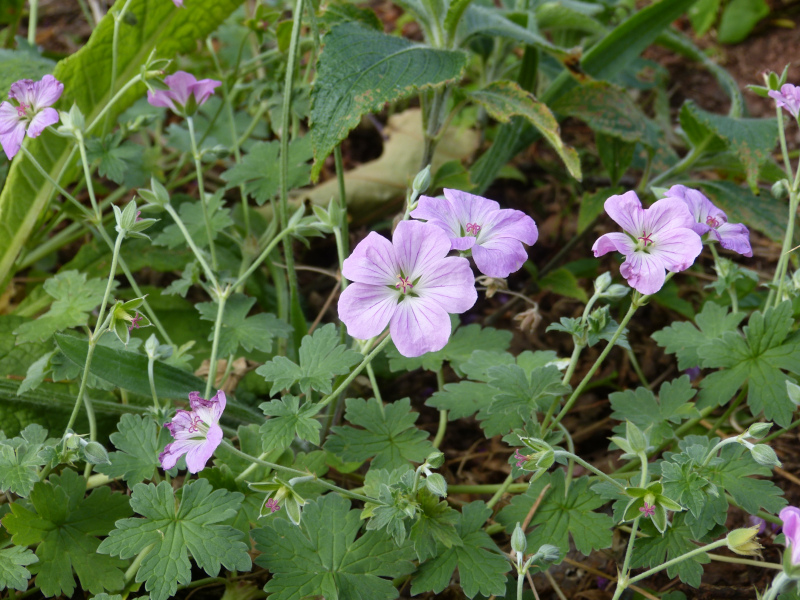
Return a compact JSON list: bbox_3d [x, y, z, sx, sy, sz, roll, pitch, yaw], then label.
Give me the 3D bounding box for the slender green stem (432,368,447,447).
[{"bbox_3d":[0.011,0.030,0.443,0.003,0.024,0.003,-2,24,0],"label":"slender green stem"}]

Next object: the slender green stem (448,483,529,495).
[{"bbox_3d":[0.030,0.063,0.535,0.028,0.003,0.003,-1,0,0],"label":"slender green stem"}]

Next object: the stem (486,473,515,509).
[{"bbox_3d":[0.033,0.062,0.517,0.002,0.016,0.002,35,19,0],"label":"stem"}]

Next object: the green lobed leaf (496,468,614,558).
[{"bbox_3d":[0.050,0.067,0.505,0.038,0.010,0.035,-4,52,-4],"label":"green lobed leaf"}]

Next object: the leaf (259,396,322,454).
[{"bbox_3d":[-0.034,0.039,0.490,0.018,0.005,0.018,7,50,6],"label":"leaf"}]

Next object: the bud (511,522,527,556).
[{"bbox_3d":[0.034,0.069,0.460,0.004,0.010,0.004,-3,11,0],"label":"bud"}]

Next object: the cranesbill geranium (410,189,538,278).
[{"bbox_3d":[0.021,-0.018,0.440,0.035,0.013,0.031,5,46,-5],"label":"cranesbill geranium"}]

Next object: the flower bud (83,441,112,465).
[{"bbox_3d":[-0.095,0.048,0.500,0.010,0.006,0.006,37,0,6],"label":"flower bud"}]

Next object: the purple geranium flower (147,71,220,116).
[{"bbox_3d":[-0.083,-0.079,0.610,0.029,0.018,0.027,0,-6,0],"label":"purple geranium flower"}]

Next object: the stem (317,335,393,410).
[{"bbox_3d":[-0.014,0.023,0.509,0.002,0.037,0.002,46,20,0],"label":"stem"}]

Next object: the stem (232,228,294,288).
[{"bbox_3d":[-0.045,-0.014,0.530,0.003,0.029,0.003,45,8,0],"label":"stem"}]

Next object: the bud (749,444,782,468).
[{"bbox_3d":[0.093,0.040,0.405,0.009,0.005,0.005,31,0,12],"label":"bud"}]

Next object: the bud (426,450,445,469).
[{"bbox_3d":[0.011,0.047,0.470,0.006,0.004,0.004,-35,0,0],"label":"bud"}]

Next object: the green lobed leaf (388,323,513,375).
[{"bbox_3d":[0.018,0.016,0.560,0.043,0.008,0.033,0,32,0],"label":"green lobed leaf"}]

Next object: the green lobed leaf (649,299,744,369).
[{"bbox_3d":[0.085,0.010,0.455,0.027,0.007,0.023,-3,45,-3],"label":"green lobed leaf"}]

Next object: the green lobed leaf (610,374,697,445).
[{"bbox_3d":[0.086,0.038,0.540,0.030,0.009,0.029,0,45,0],"label":"green lobed leaf"}]

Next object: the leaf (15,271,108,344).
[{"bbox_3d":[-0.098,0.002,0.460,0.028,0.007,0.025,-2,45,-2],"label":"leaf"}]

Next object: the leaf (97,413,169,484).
[{"bbox_3d":[-0.085,0.048,0.510,0.026,0.006,0.026,-16,53,-5],"label":"leaf"}]

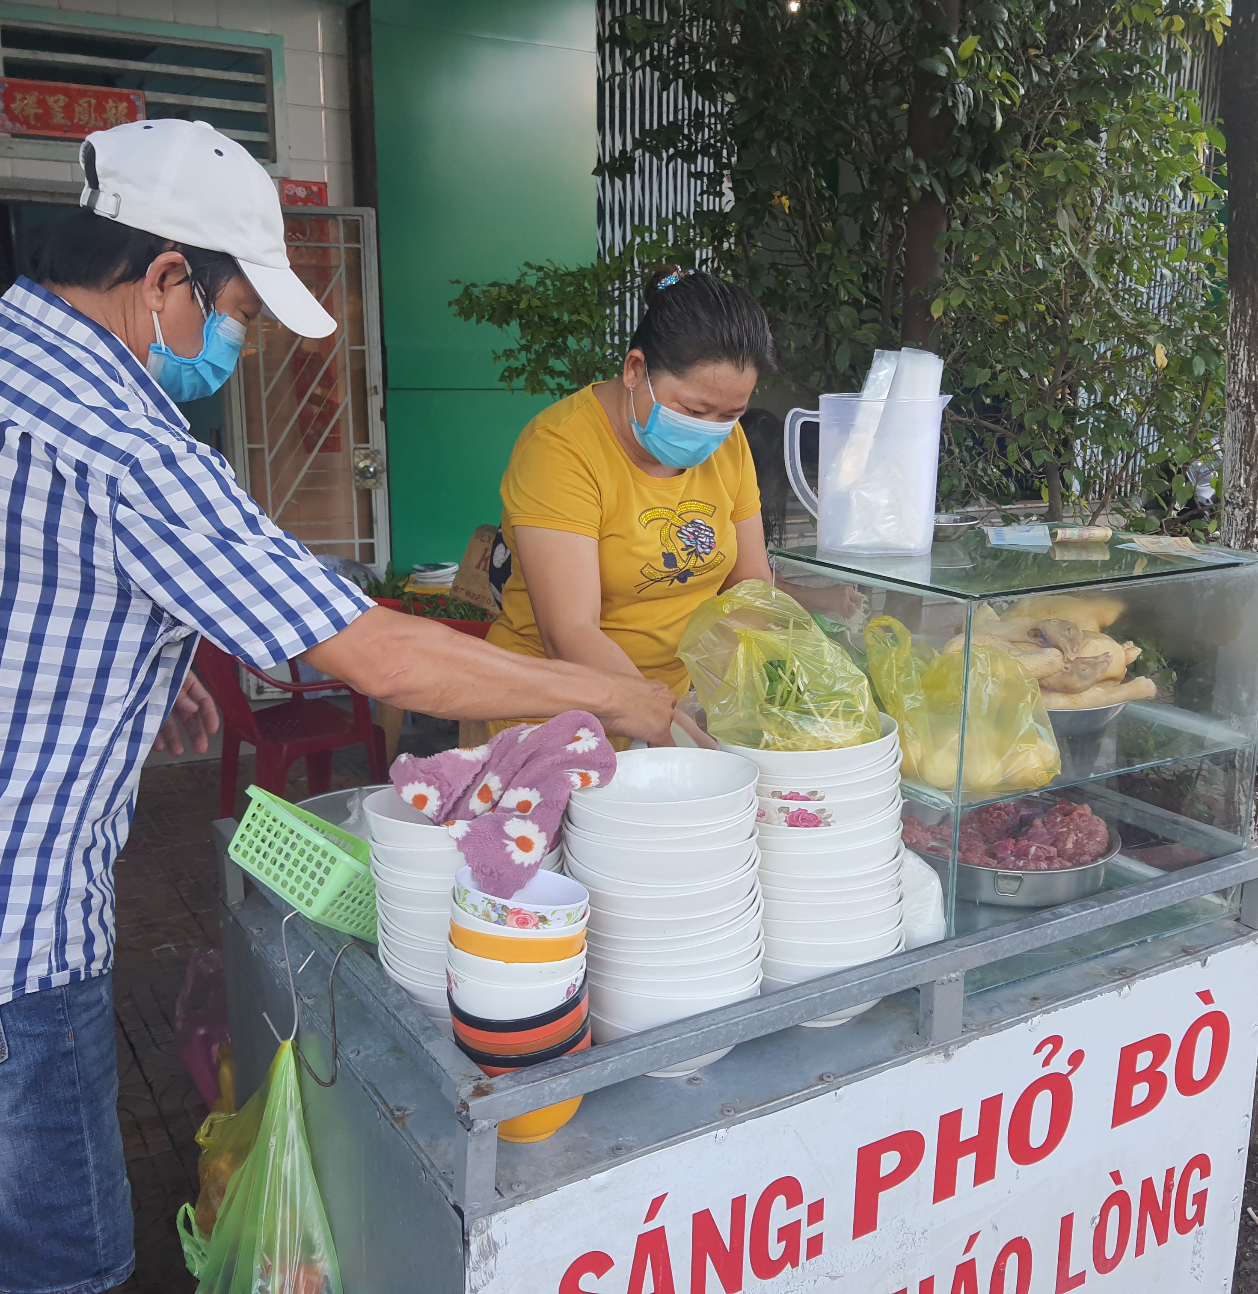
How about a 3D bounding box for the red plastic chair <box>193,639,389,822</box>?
[{"bbox_3d":[-1.041,0.261,3.910,0.540,0.780,0.540,-6,13,-26],"label":"red plastic chair"}]

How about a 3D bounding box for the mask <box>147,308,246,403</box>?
[{"bbox_3d":[-0.413,-0.275,1.210,0.085,0.100,0.130,30,1,-21],"label":"mask"}]

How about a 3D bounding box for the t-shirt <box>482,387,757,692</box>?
[{"bbox_3d":[-0.004,-0.112,1.700,0.390,0.530,0.270,-5,23,-24],"label":"t-shirt"}]

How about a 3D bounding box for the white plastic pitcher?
[{"bbox_3d":[0.267,-0.192,1.449,0.188,0.170,0.135,2,12,8],"label":"white plastic pitcher"}]

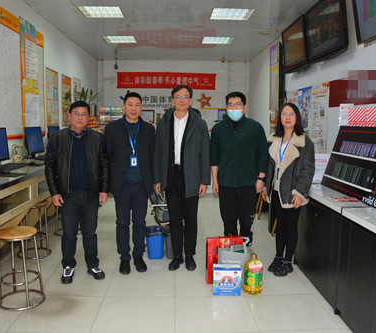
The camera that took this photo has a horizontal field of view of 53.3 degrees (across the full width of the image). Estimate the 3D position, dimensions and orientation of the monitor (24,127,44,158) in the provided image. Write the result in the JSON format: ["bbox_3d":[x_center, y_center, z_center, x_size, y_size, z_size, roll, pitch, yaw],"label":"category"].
[{"bbox_3d":[-1.897,-0.279,4.619,0.170,0.390,0.510,0,7,-1],"label":"monitor"}]

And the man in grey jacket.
[{"bbox_3d":[-0.056,0.110,3.810,0.580,1.840,0.340,0,7,-2],"label":"man in grey jacket"}]

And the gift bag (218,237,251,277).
[{"bbox_3d":[0.398,0.878,3.380,0.250,0.420,0.120,1,7,4],"label":"gift bag"}]

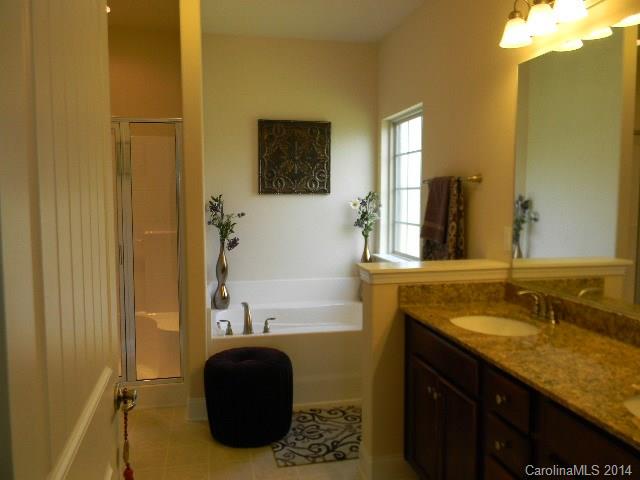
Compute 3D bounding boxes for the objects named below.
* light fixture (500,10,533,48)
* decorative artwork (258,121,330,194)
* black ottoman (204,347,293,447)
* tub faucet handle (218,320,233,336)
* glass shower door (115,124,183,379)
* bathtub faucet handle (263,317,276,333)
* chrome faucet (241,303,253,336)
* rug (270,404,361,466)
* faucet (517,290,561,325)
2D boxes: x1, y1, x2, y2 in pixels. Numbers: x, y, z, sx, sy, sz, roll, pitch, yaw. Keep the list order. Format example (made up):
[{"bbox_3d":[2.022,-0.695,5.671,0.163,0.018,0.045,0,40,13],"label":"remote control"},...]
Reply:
[{"bbox_3d":[0.882,-0.951,2.341,0.145,0.155,0.145,-1,5,-13],"label":"light fixture"},{"bbox_3d":[-0.212,-0.693,4.372,0.615,0.605,0.040,-1,5,-13],"label":"decorative artwork"},{"bbox_3d":[-0.431,0.944,3.158,0.520,0.470,0.520,-1,5,-13],"label":"black ottoman"},{"bbox_3d":[-0.621,0.583,3.421,0.083,0.102,0.050,-1,5,-14],"label":"tub faucet handle"},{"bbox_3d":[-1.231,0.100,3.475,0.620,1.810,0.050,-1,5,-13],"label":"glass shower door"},{"bbox_3d":[-0.345,0.571,3.530,0.095,0.110,0.055,-1,5,-12],"label":"bathtub faucet handle"},{"bbox_3d":[-0.506,0.527,3.497,0.060,0.200,0.180,-1,5,-13],"label":"chrome faucet"},{"bbox_3d":[0.165,1.171,3.200,0.960,0.010,0.680,-1,5,-13],"label":"rug"},{"bbox_3d":[0.947,0.286,2.254,0.170,0.130,0.155,-1,5,-13],"label":"faucet"}]

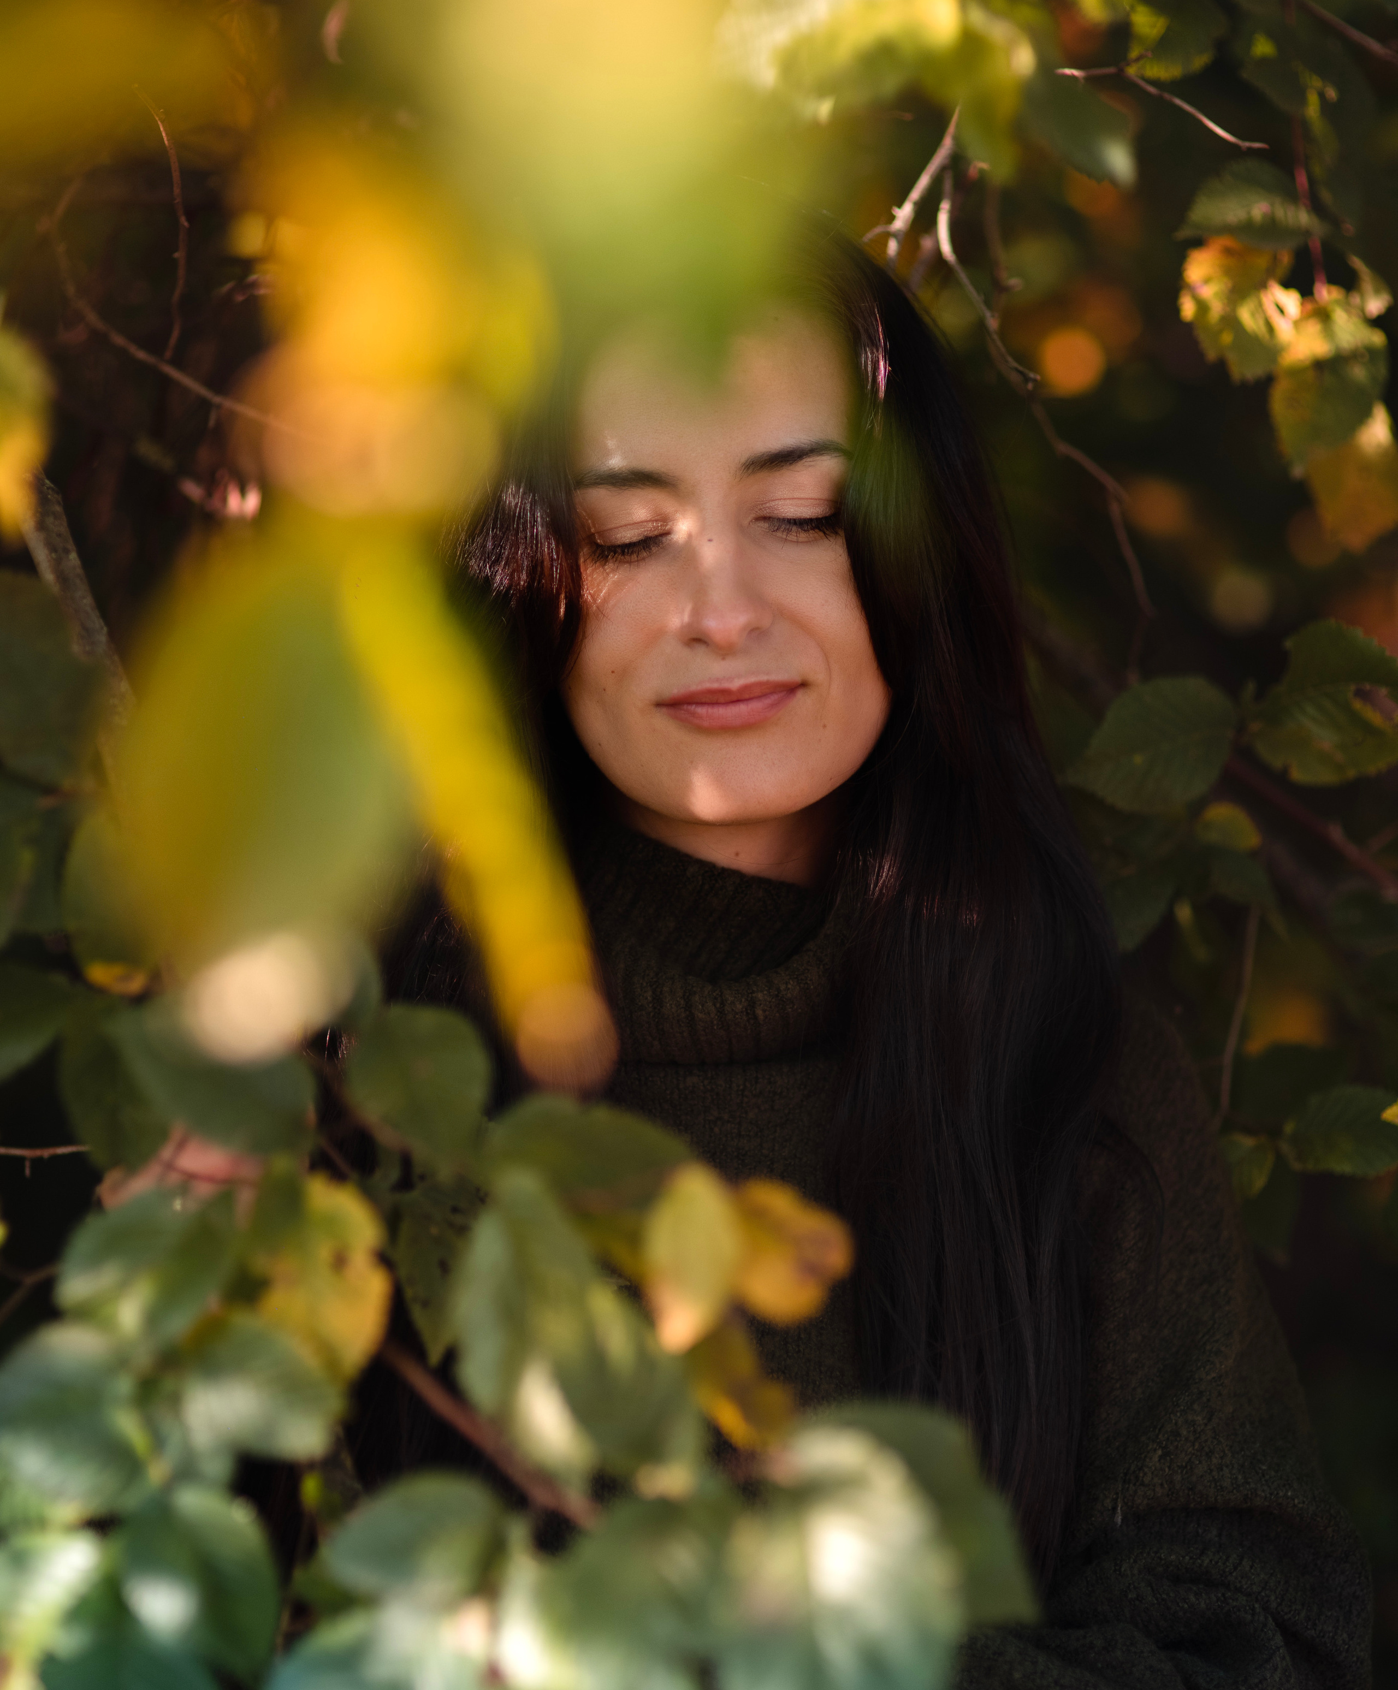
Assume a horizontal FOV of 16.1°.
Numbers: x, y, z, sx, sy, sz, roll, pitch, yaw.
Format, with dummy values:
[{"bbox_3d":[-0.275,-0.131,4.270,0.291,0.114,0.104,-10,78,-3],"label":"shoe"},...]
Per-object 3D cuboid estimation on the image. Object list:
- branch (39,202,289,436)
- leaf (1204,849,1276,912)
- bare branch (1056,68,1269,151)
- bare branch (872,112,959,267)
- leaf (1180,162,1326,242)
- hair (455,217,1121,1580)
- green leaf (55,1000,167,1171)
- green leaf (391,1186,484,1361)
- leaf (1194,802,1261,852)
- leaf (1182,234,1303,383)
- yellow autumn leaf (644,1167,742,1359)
[{"bbox_3d":[-0.208,-0.207,1.950,0.102,0.096,0.050,0,2,0],"label":"branch"},{"bbox_3d":[0.213,0.013,1.950,0.031,0.030,0.014,0,0,0],"label":"leaf"},{"bbox_3d":[0.176,-0.280,1.880,0.082,0.032,0.025,0,0,0],"label":"bare branch"},{"bbox_3d":[0.082,-0.249,1.870,0.034,0.062,0.022,0,0,0],"label":"bare branch"},{"bbox_3d":[0.210,-0.245,1.880,0.056,0.034,0.035,0,2,6],"label":"leaf"},{"bbox_3d":[0.027,0.019,1.860,0.265,0.515,0.230,0,2,3],"label":"hair"},{"bbox_3d":[-0.189,0.078,1.600,0.038,0.056,0.018,0,0,0],"label":"green leaf"},{"bbox_3d":[-0.088,0.145,1.680,0.038,0.065,0.022,0,2,6],"label":"green leaf"},{"bbox_3d":[0.207,-0.007,1.940,0.027,0.021,0.012,0,0,0],"label":"leaf"},{"bbox_3d":[0.204,-0.203,1.870,0.047,0.055,0.030,0,2,6],"label":"leaf"},{"bbox_3d":[-0.002,0.124,1.480,0.029,0.055,0.016,0,0,0],"label":"yellow autumn leaf"}]

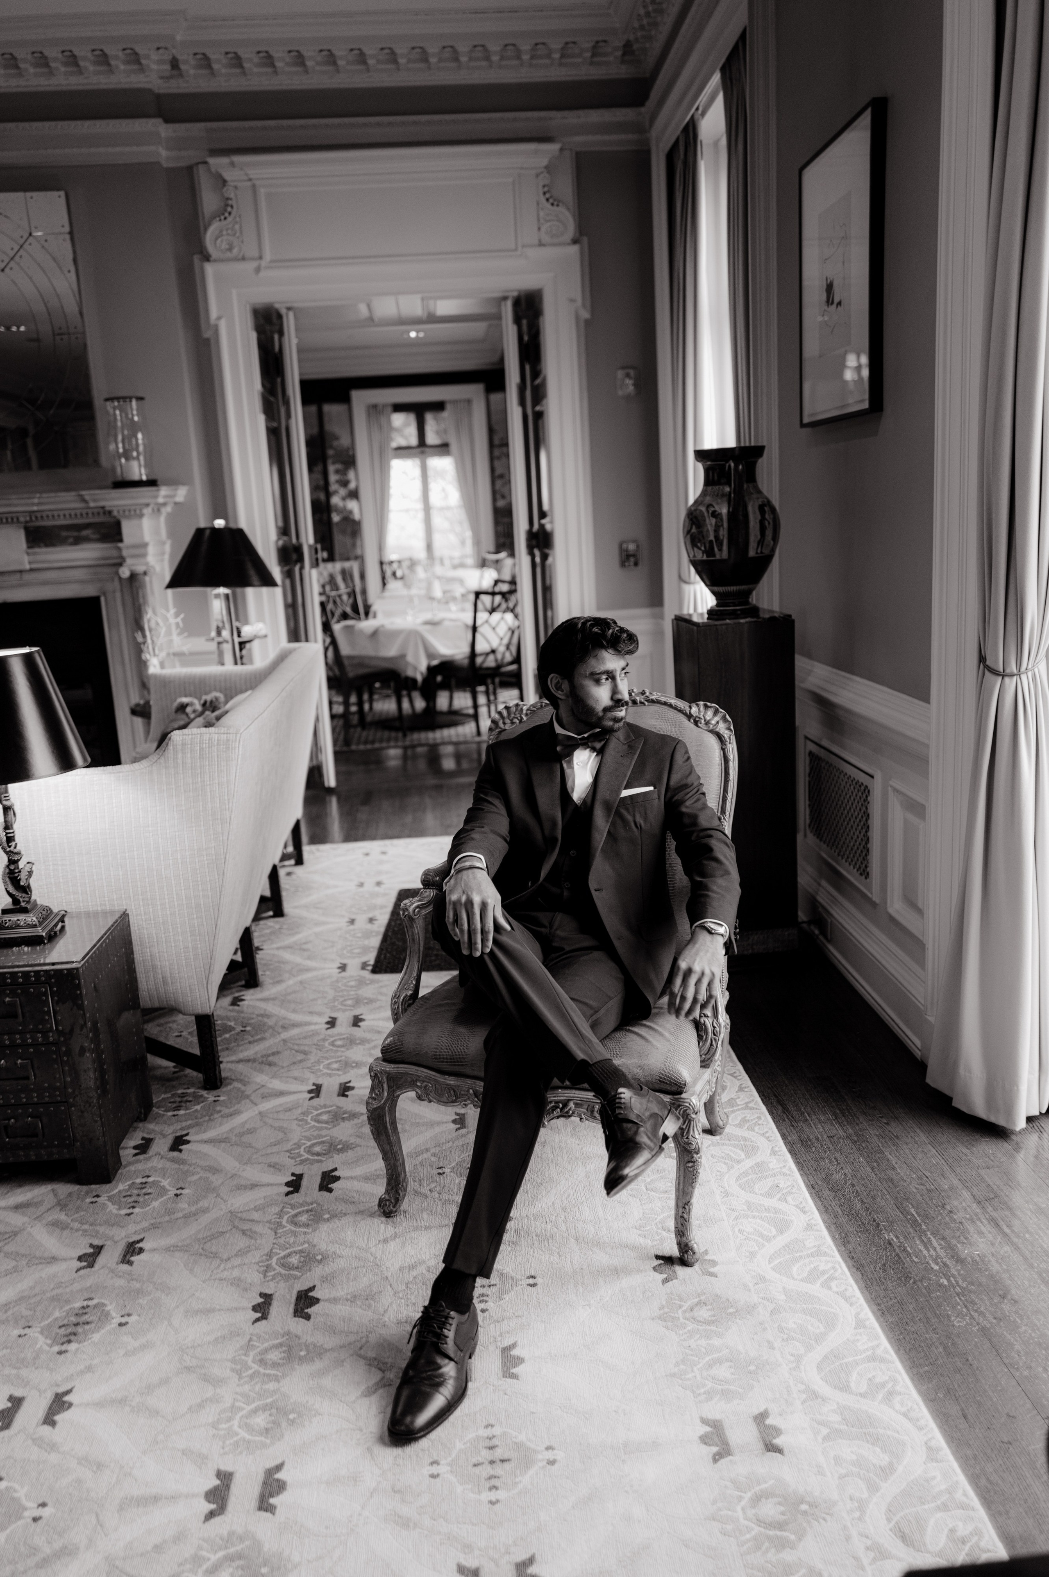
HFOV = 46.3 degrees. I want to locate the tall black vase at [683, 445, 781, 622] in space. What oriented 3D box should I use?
[{"bbox_3d":[0.661,-0.808,3.907,0.303,0.538,0.303,-3,13,1],"label":"tall black vase"}]

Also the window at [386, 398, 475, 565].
[{"bbox_3d":[-1.128,-3.576,14.673,1.200,2.075,0.150,-4,13,-3],"label":"window"}]

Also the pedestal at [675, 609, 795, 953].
[{"bbox_3d":[0.705,-0.020,4.094,0.320,1.085,0.330,-4,13,-3],"label":"pedestal"}]

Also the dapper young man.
[{"bbox_3d":[0.085,0.332,2.352,0.600,1.242,1.080,1,13,17],"label":"dapper young man"}]

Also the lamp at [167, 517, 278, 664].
[{"bbox_3d":[-1.403,-0.858,5.724,0.515,0.800,0.515,-4,13,-3],"label":"lamp"}]

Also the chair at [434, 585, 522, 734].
[{"bbox_3d":[-0.320,-0.903,8.508,0.480,0.963,0.560,-14,16,-39],"label":"chair"}]

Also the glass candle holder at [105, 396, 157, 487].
[{"bbox_3d":[-1.871,-1.651,5.818,0.206,0.394,0.206,-4,13,-3],"label":"glass candle holder"}]

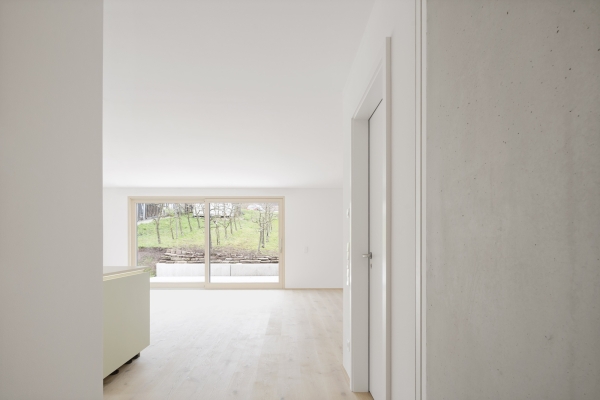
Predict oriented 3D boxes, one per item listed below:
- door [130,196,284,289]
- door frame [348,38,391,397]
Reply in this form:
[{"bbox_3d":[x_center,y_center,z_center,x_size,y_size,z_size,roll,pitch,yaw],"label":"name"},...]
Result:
[{"bbox_3d":[-2.290,1.060,6.980,3.820,2.260,0.160,0,-3,0],"label":"door"},{"bbox_3d":[0.490,0.360,1.750,0.180,2.120,0.860,0,-3,-2],"label":"door frame"}]

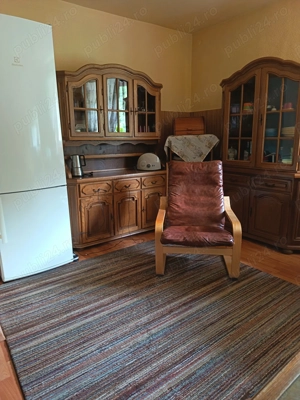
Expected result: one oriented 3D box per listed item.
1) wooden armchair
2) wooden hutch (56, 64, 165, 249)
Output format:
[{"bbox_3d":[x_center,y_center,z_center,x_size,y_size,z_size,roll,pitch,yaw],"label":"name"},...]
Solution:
[{"bbox_3d":[0.442,0.119,2.661,0.705,0.915,0.820,1,13,6],"label":"wooden armchair"},{"bbox_3d":[-0.394,-0.542,3.311,1.240,1.930,0.480,-10,16,-35],"label":"wooden hutch"}]

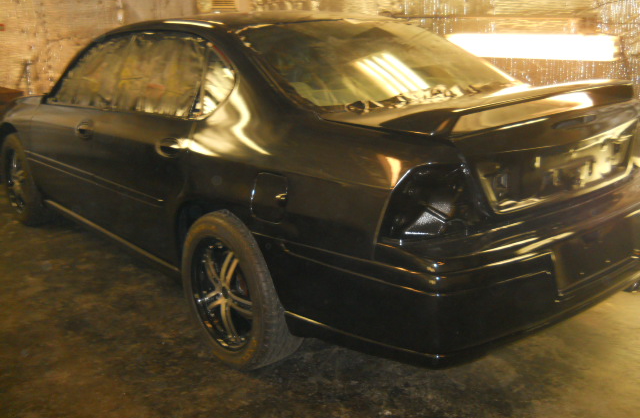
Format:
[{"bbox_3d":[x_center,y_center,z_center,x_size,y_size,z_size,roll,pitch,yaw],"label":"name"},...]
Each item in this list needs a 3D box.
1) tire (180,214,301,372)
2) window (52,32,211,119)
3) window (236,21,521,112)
[{"bbox_3d":[-0.317,0.322,2.777,0.225,0.668,0.668,-13,18,-37],"label":"tire"},{"bbox_3d":[-0.974,-0.687,3.432,0.090,0.430,1.740,23,-4,-40],"label":"window"},{"bbox_3d":[0.278,-0.673,3.021,1.230,0.120,0.740,-13,43,-37],"label":"window"}]

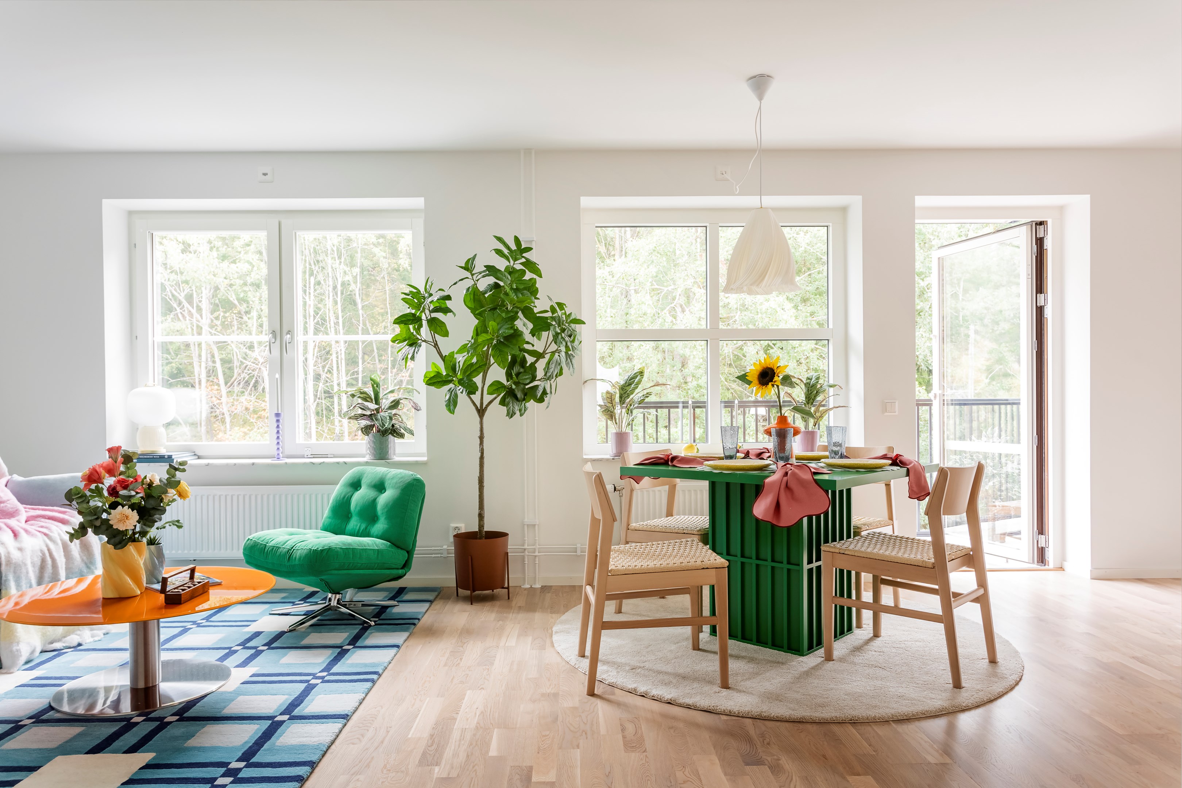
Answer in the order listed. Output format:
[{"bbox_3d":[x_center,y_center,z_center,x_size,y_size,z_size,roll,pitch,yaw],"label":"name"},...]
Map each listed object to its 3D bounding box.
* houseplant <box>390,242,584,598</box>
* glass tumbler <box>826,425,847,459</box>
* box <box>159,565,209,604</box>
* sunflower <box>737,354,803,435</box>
[{"bbox_3d":[-0.550,0.128,4.155,0.990,1.920,0.780,0,-1,-2],"label":"houseplant"},{"bbox_3d":[1.169,0.240,3.749,0.090,0.155,0.090,0,-1,-2],"label":"glass tumbler"},{"bbox_3d":[-1.430,0.671,2.778,0.100,0.095,0.185,-1,-1,9],"label":"box"},{"bbox_3d":[0.854,0.064,3.747,0.310,0.495,0.260,0,0,-1],"label":"sunflower"}]

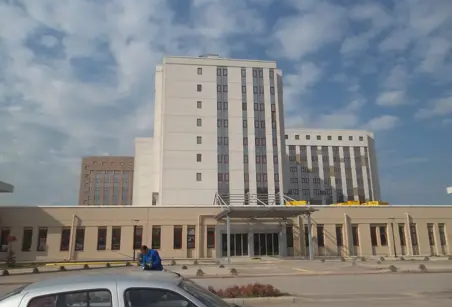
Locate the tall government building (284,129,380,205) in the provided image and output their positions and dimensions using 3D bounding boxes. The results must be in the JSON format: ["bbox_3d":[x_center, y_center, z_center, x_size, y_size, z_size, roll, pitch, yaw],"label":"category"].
[{"bbox_3d":[29.331,11.843,119.431,36.000,34.800,20.000,1,-13,-8],"label":"tall government building"}]

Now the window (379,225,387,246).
[{"bbox_3d":[16.622,8.629,37.092,0.770,2.228,0.200,1,-13,-8],"label":"window"}]

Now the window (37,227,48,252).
[{"bbox_3d":[-16.933,7.942,32.655,0.790,2.187,0.200,1,-13,-8],"label":"window"}]

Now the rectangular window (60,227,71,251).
[{"bbox_3d":[-14.904,7.984,32.923,0.790,2.250,0.200,1,-13,-8],"label":"rectangular window"}]

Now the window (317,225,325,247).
[{"bbox_3d":[9.072,7.851,33.636,0.765,2.021,0.200,1,-14,-6],"label":"window"}]

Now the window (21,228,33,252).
[{"bbox_3d":[-17.351,7.518,30.859,0.805,2.013,0.200,1,-14,-6],"label":"window"}]

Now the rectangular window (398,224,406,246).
[{"bbox_3d":[17.360,7.961,34.506,0.815,2.014,0.200,1,-14,-6],"label":"rectangular window"}]

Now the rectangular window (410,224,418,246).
[{"bbox_3d":[18.536,7.984,34.627,0.802,2.013,0.200,1,-14,-6],"label":"rectangular window"}]

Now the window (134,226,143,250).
[{"bbox_3d":[-8.359,8.118,33.788,0.790,2.197,0.200,1,-13,-8],"label":"window"}]

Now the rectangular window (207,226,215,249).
[{"bbox_3d":[-1.320,7.725,32.543,0.780,2.006,0.200,1,-14,-6],"label":"rectangular window"}]

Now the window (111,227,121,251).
[{"bbox_3d":[-10.400,8.072,33.520,0.790,2.217,0.200,1,-13,-8],"label":"window"}]

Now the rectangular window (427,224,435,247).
[{"bbox_3d":[20.314,8.012,34.813,0.806,2.023,0.200,1,-14,-6],"label":"rectangular window"}]

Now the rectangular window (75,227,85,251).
[{"bbox_3d":[-13.648,8.014,33.088,0.790,2.243,0.200,1,-13,-8],"label":"rectangular window"}]

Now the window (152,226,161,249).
[{"bbox_3d":[-6.289,7.656,32.022,0.790,1.999,0.200,1,-14,-6],"label":"window"}]

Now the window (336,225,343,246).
[{"bbox_3d":[11.696,8.495,36.448,0.770,2.160,0.200,1,-13,-8],"label":"window"}]

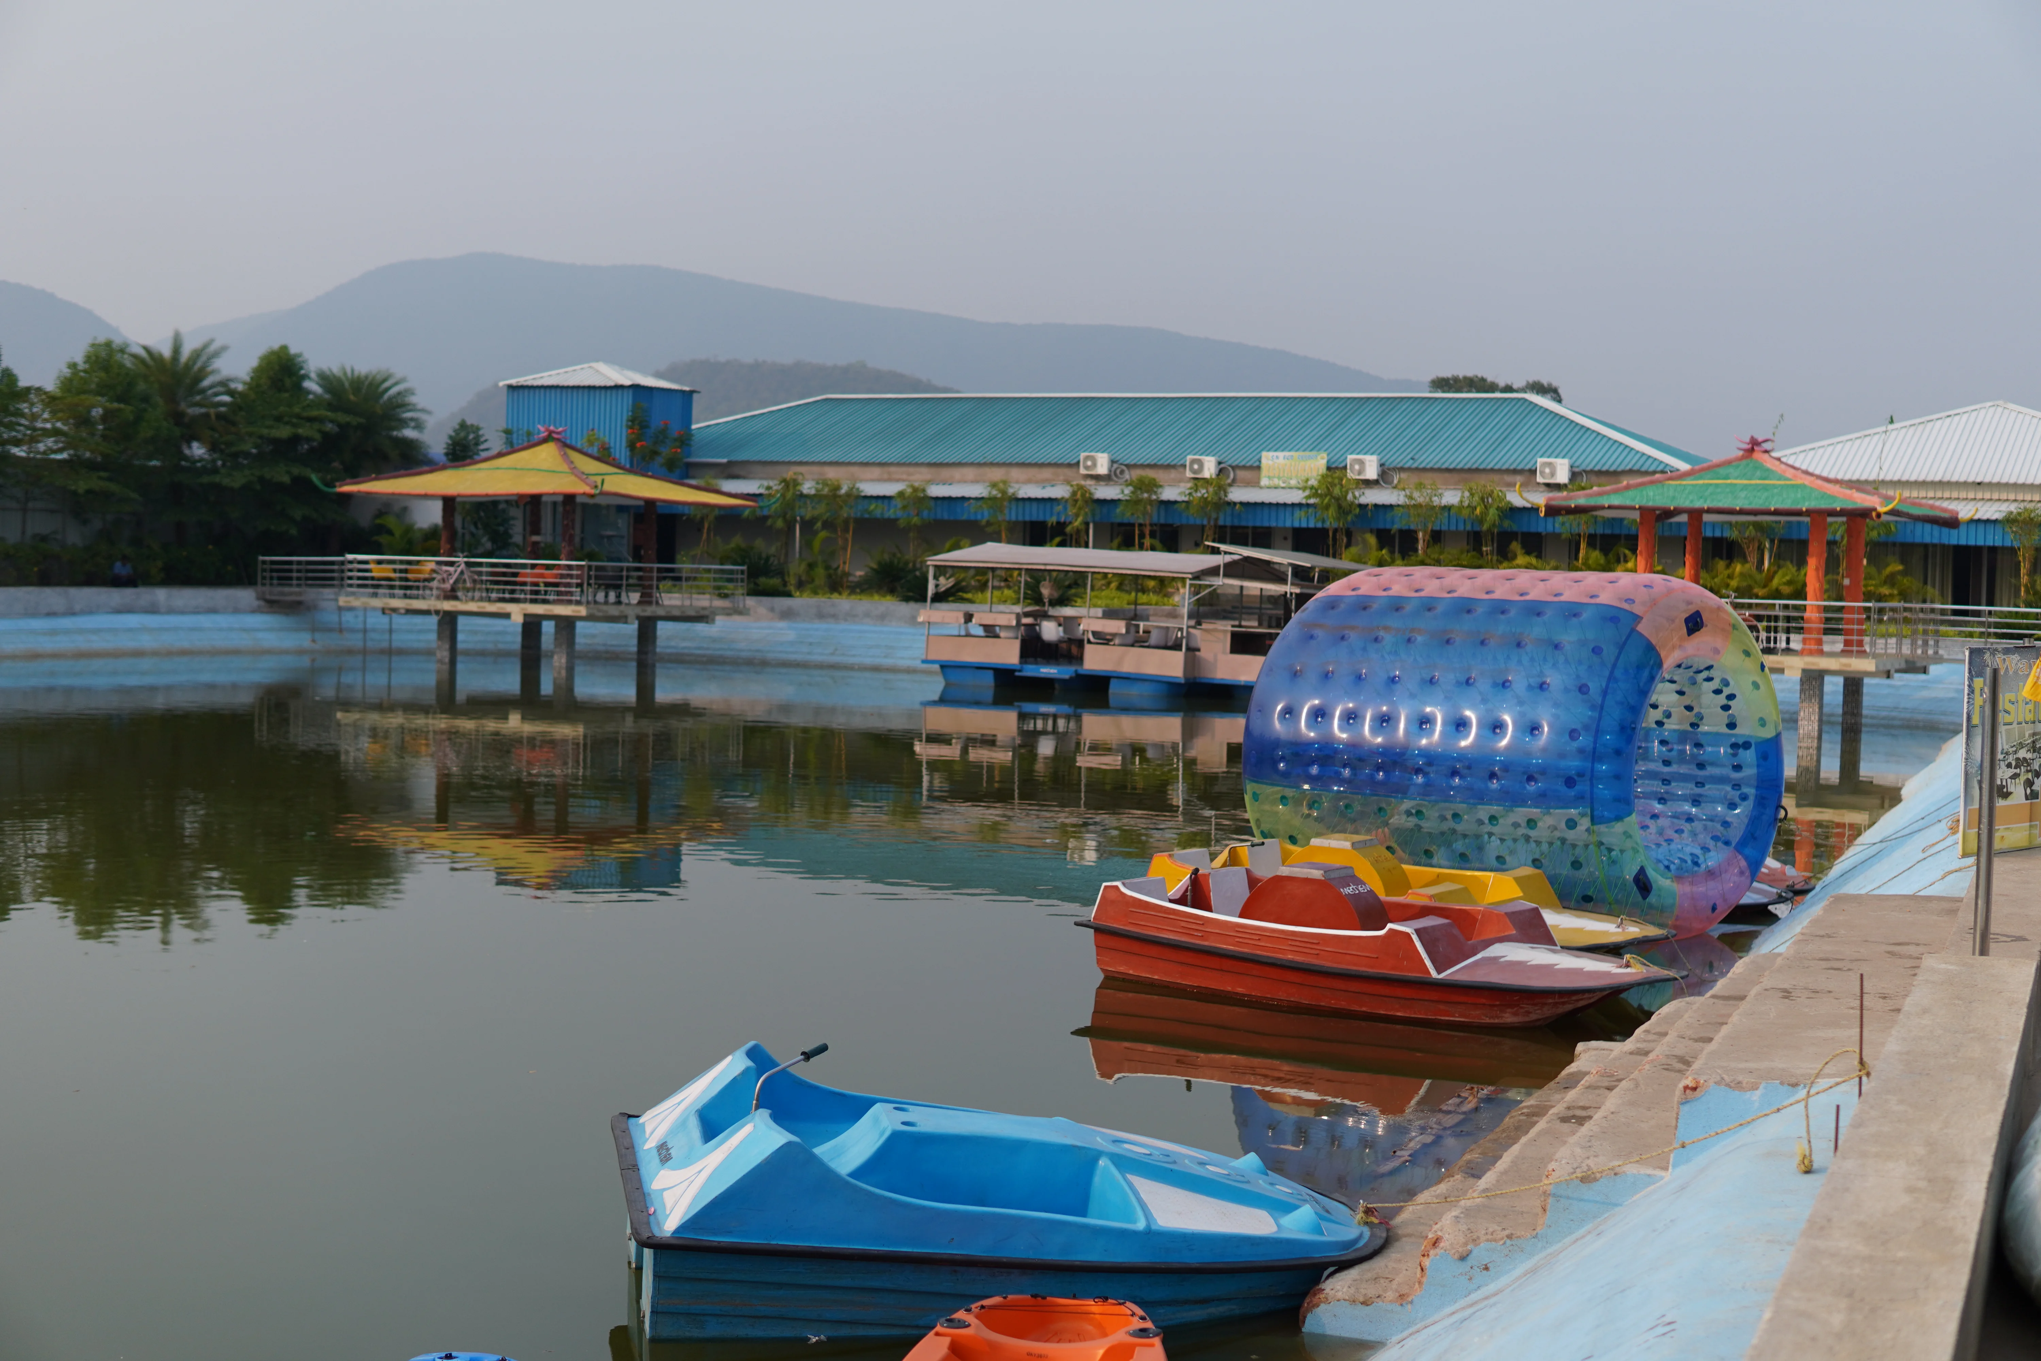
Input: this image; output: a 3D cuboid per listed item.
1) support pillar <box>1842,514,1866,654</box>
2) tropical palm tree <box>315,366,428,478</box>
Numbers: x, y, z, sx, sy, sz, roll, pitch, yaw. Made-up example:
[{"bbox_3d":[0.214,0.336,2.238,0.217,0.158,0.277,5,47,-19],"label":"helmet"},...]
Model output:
[{"bbox_3d":[14.580,-1.665,44.601,0.341,2.468,0.341,3,3,26],"label":"support pillar"},{"bbox_3d":[-17.587,-5.475,68.706,3.525,6.002,3.525,2,2,0],"label":"tropical palm tree"}]

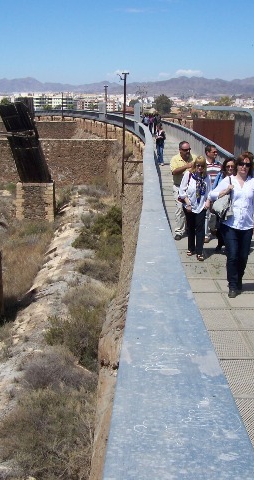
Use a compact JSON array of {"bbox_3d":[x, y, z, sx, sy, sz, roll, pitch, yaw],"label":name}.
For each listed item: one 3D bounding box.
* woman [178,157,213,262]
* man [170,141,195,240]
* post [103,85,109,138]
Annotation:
[{"bbox_3d":[1.070,-0.497,10.982,0.530,1.620,0.420,-1,11,-6],"label":"woman"},{"bbox_3d":[0.969,-0.849,12.215,0.560,1.740,0.420,-2,11,-8],"label":"man"},{"bbox_3d":[-1.896,-11.677,64.967,0.420,5.200,0.420,0,11,0],"label":"post"}]

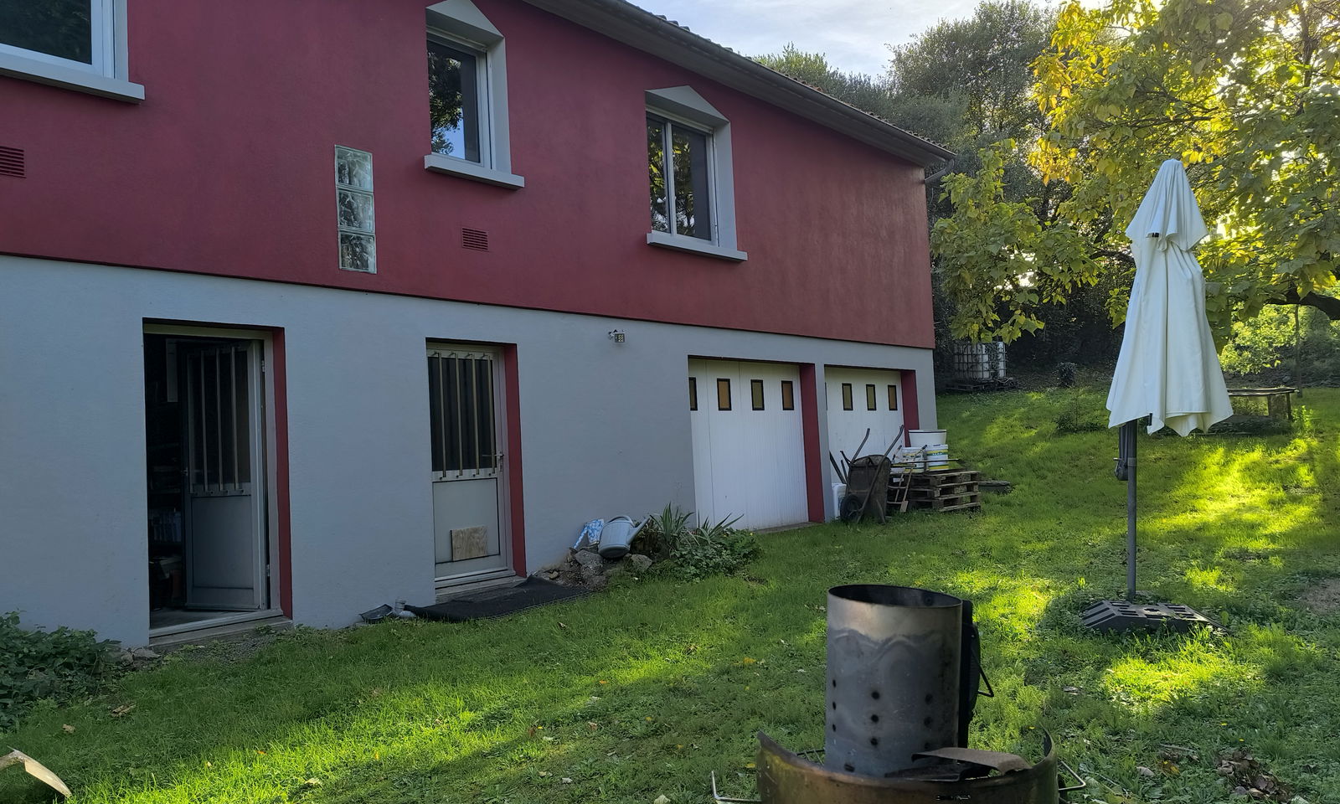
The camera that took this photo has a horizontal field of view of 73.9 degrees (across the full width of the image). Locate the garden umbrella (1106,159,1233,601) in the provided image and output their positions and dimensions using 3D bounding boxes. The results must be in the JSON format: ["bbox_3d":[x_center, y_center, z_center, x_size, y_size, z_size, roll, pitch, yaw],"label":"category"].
[{"bbox_3d":[2.841,-0.113,5.070,0.640,2.530,0.620,-1,-3,29],"label":"garden umbrella"}]

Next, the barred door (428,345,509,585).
[{"bbox_3d":[-1.737,0.501,7.513,0.120,1.980,0.860,-5,-4,43],"label":"barred door"}]

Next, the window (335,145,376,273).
[{"bbox_3d":[-2.394,-1.448,6.757,0.100,0.930,0.300,-5,-4,43],"label":"window"}]

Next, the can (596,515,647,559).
[{"bbox_3d":[-0.427,1.230,8.080,0.480,0.370,0.260,0,-27,-2],"label":"can"}]

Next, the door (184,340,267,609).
[{"bbox_3d":[-3.274,0.537,6.490,0.760,1.950,0.080,-4,-3,21],"label":"door"}]

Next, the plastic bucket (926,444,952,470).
[{"bbox_3d":[3.672,0.767,12.200,0.310,0.360,0.310,-4,-3,17],"label":"plastic bucket"}]

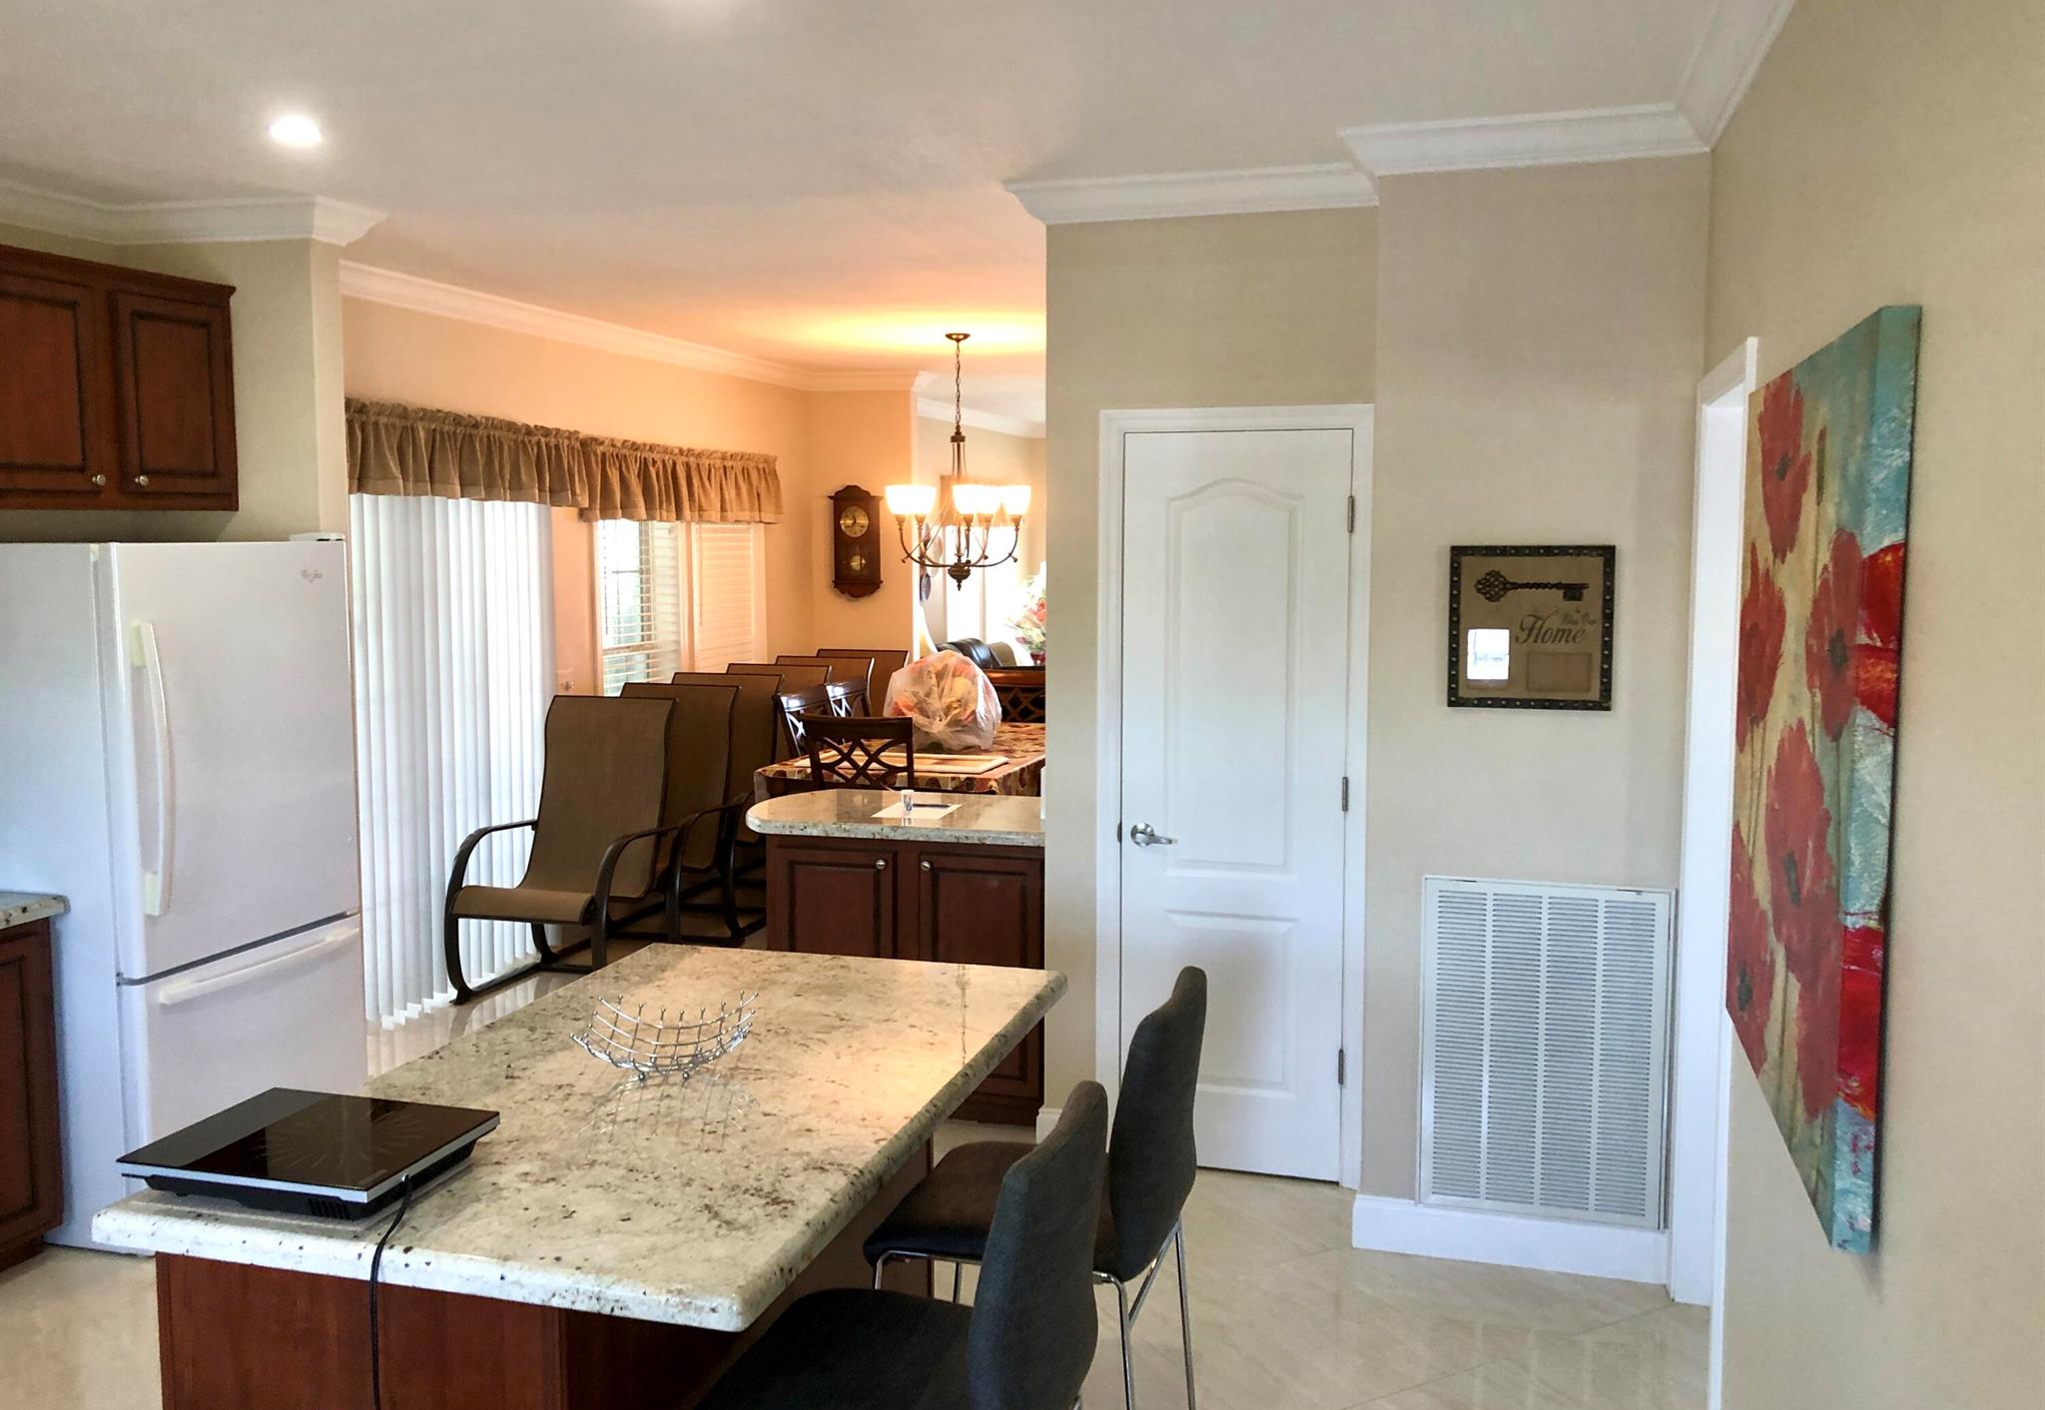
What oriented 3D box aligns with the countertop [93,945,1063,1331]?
[{"bbox_3d":[-0.553,0.617,2.716,0.936,0.042,1.450,1,6,16],"label":"countertop"}]

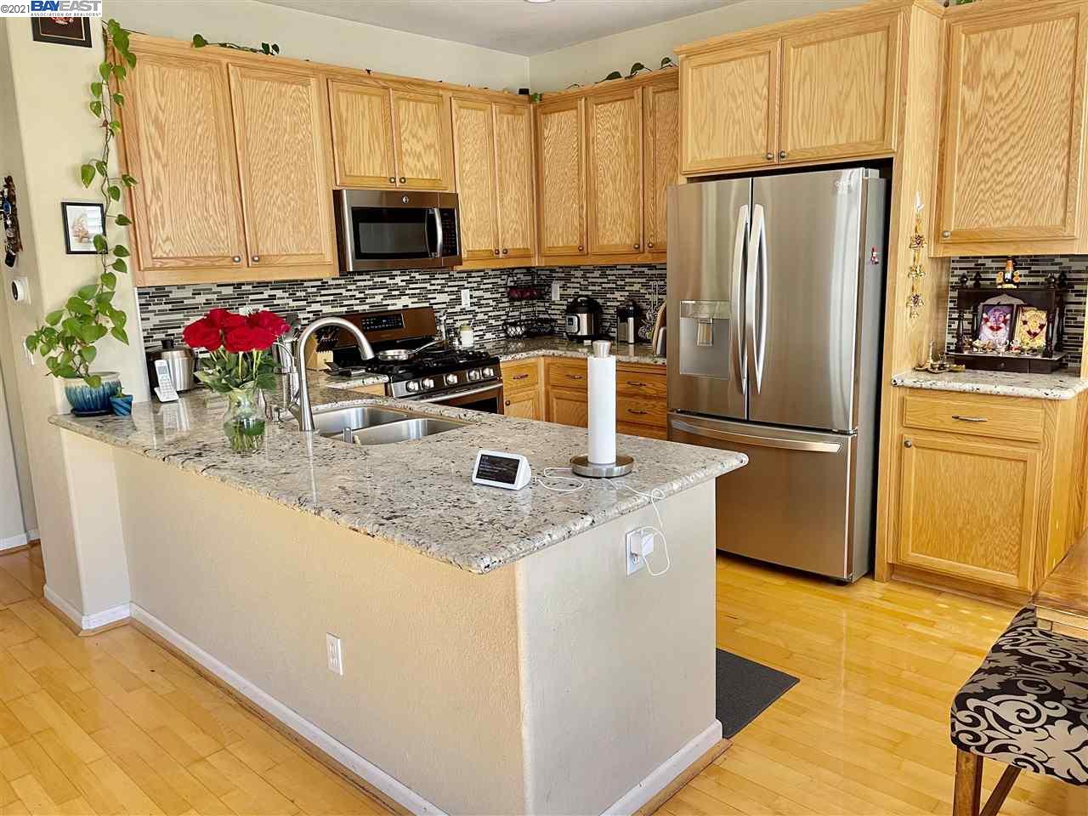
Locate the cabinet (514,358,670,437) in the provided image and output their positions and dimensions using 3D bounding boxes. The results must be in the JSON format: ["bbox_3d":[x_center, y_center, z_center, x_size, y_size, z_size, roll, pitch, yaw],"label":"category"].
[{"bbox_3d":[0.552,0.134,4.770,0.950,0.876,0.640,8,15,42],"label":"cabinet"}]

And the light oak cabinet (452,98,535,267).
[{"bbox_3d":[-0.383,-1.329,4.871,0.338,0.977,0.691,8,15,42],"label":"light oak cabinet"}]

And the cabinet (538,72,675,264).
[{"bbox_3d":[0.495,-1.327,4.704,1.250,0.977,0.338,8,15,42],"label":"cabinet"}]

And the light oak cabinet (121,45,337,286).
[{"bbox_3d":[-1.468,-1.070,3.728,0.338,0.977,0.984,8,15,42],"label":"light oak cabinet"}]

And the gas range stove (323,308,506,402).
[{"bbox_3d":[-0.684,0.080,4.470,0.690,1.180,0.762,8,15,42],"label":"gas range stove"}]

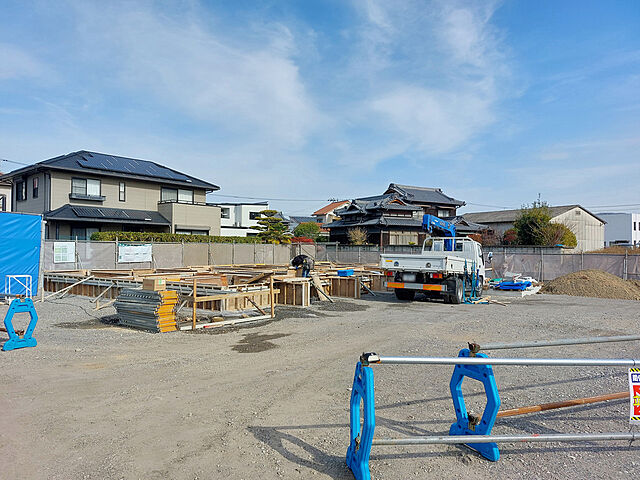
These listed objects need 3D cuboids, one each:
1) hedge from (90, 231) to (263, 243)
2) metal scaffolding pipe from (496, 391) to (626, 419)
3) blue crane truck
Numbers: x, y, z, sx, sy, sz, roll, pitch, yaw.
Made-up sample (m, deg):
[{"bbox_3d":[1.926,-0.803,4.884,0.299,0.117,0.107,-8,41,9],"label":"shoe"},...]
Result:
[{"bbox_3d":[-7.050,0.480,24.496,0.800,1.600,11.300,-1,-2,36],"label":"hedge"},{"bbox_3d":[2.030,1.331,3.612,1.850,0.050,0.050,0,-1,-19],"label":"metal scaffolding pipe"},{"bbox_3d":[4.163,0.659,15.164,1.970,2.700,6.000,-1,-3,30],"label":"blue crane truck"}]

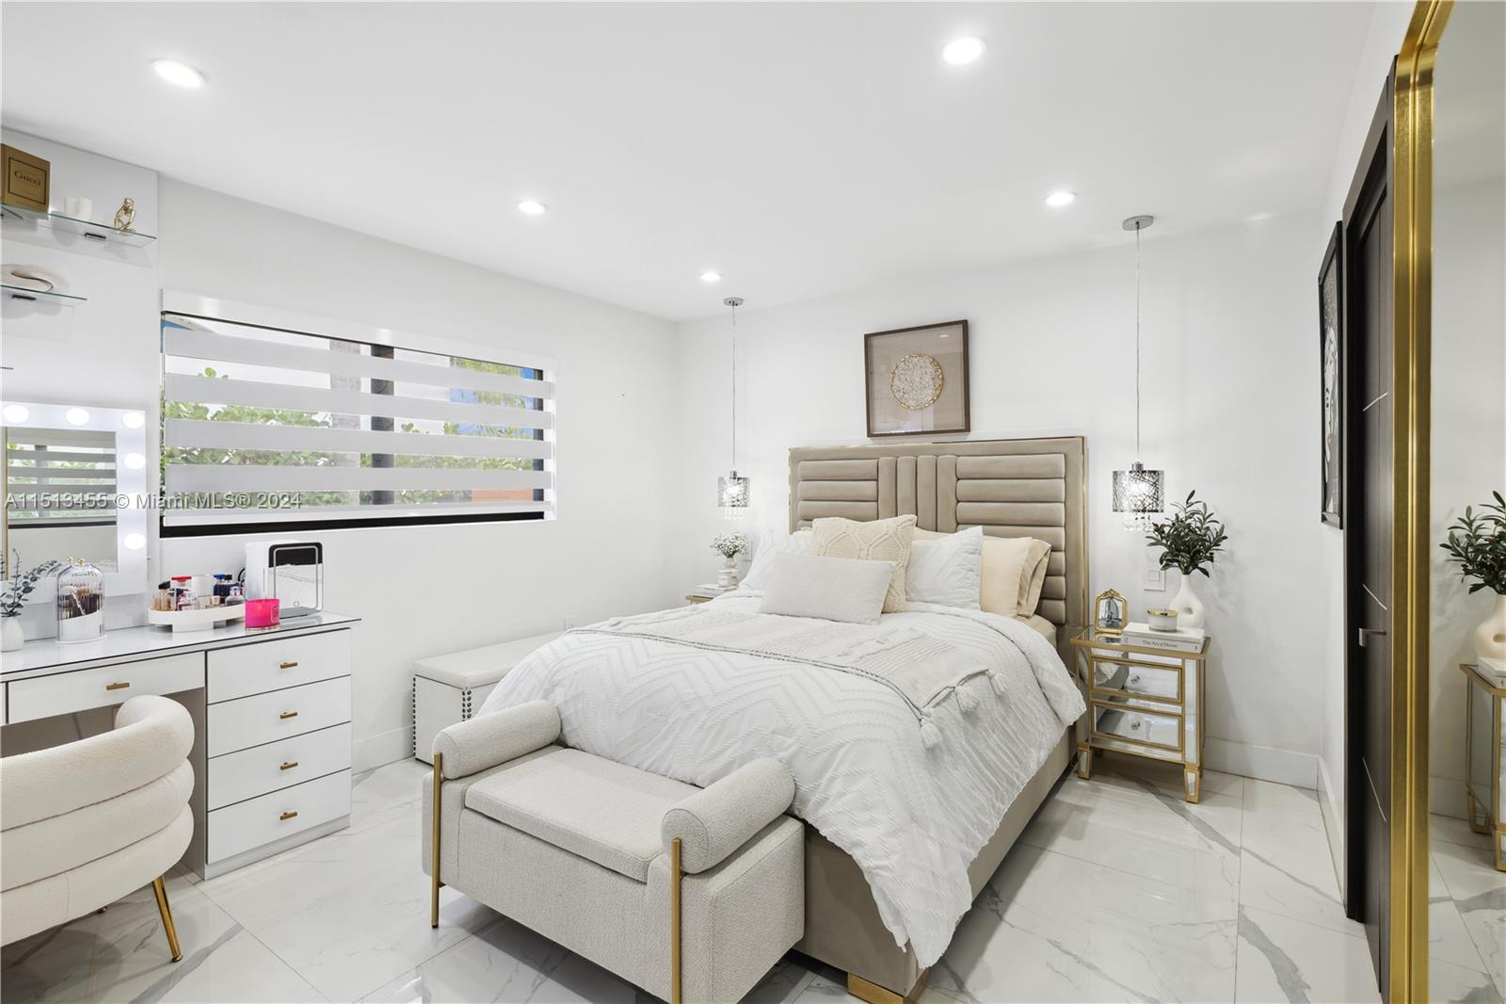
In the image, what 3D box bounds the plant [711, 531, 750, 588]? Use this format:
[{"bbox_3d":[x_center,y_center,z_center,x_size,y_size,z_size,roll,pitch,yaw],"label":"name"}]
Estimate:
[{"bbox_3d":[-0.127,0.370,4.344,0.235,0.355,0.235,-1,1,0],"label":"plant"}]

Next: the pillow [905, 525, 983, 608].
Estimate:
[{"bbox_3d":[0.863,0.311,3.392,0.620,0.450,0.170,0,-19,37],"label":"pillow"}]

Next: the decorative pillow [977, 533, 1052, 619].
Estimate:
[{"bbox_3d":[1.112,0.364,3.365,0.670,0.410,0.180,0,-14,37],"label":"decorative pillow"}]

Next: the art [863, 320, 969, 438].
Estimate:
[{"bbox_3d":[0.925,-0.682,3.797,0.610,0.610,0.040,0,1,37],"label":"art"}]

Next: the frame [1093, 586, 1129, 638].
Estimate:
[{"bbox_3d":[1.669,0.505,3.114,0.138,0.208,0.045,0,-7,37],"label":"frame"}]

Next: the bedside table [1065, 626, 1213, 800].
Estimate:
[{"bbox_3d":[1.724,0.912,2.970,0.505,0.590,0.410,0,1,37],"label":"bedside table"}]

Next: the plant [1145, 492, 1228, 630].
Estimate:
[{"bbox_3d":[1.870,0.260,2.876,0.300,0.600,0.260,0,1,37],"label":"plant"}]

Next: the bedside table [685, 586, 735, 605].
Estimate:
[{"bbox_3d":[-0.098,0.907,4.320,0.500,0.590,0.410,0,1,37],"label":"bedside table"}]

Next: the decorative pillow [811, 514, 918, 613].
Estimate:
[{"bbox_3d":[0.545,0.298,3.342,0.520,0.470,0.170,0,-19,31],"label":"decorative pillow"}]

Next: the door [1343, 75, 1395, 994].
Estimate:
[{"bbox_3d":[1.582,0.168,1.681,0.070,2.110,0.880,0,1,37],"label":"door"}]

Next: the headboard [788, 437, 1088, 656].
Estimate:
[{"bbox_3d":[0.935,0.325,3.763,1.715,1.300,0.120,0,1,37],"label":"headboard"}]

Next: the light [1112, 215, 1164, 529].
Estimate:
[{"bbox_3d":[1.694,-0.557,2.943,0.190,1.350,0.190,0,1,37],"label":"light"}]

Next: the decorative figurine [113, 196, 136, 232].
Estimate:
[{"bbox_3d":[-2.238,-1.024,2.386,0.065,0.118,0.060,0,1,37],"label":"decorative figurine"}]

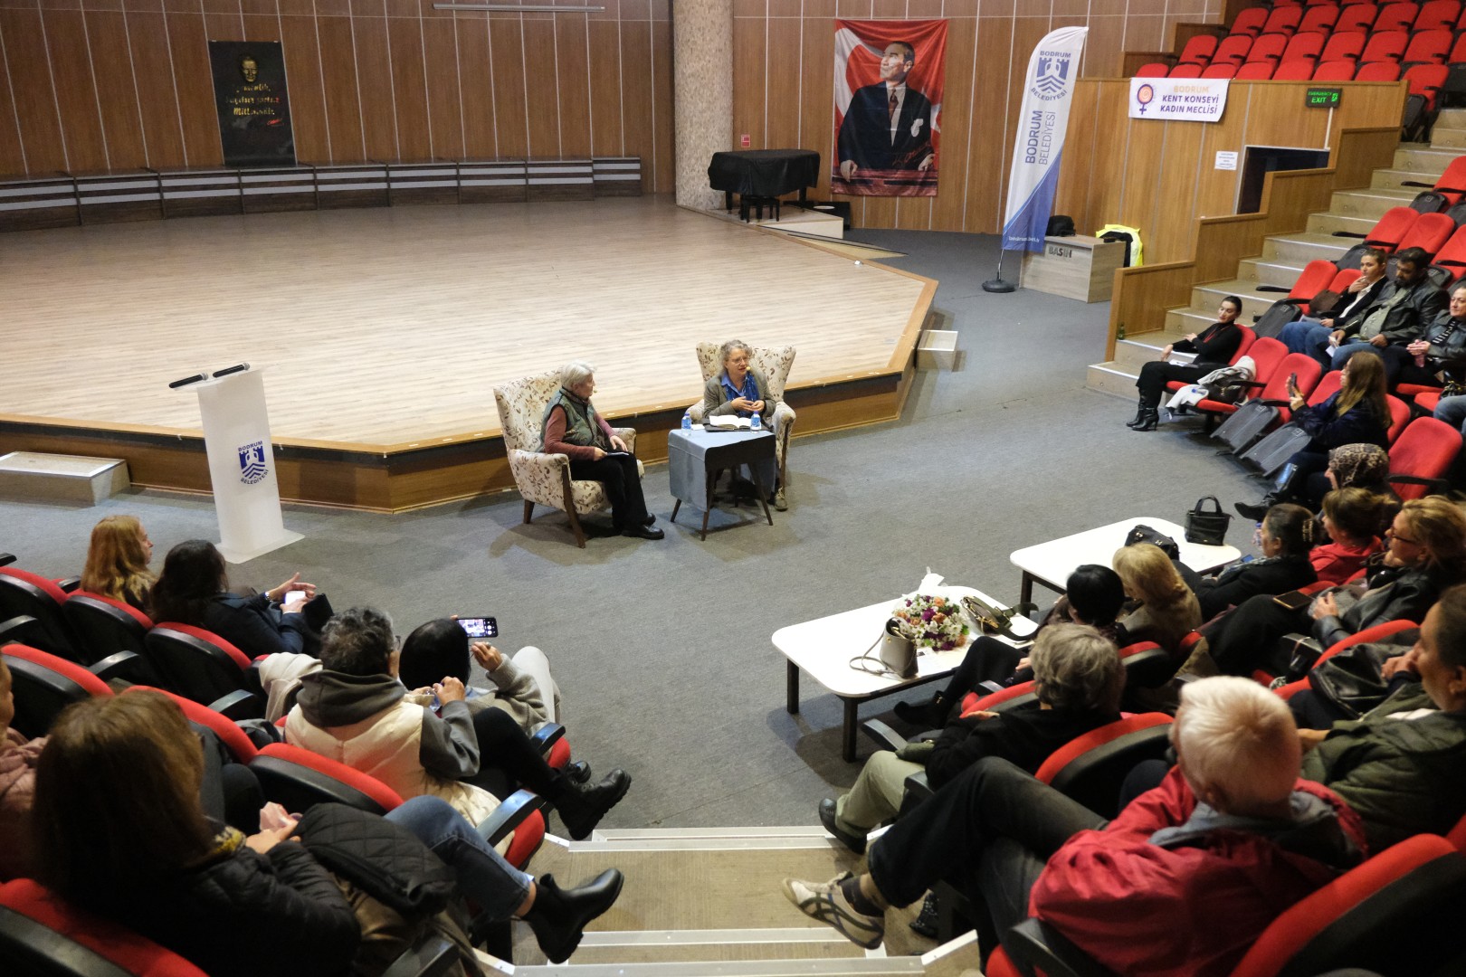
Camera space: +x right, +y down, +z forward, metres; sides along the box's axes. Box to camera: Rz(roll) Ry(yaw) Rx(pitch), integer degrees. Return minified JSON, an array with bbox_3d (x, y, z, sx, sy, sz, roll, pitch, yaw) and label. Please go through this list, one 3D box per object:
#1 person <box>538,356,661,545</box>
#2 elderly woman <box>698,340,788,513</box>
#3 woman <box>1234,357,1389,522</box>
[{"bbox_3d":[-0.891,-0.288,7.805,0.840,1.160,0.540,10,21,25],"label":"person"},{"bbox_3d":[0.073,-0.492,8.401,0.550,1.160,0.820,-3,19,-10],"label":"elderly woman"},{"bbox_3d":[3.971,-0.356,7.790,0.900,1.190,0.550,1,19,2],"label":"woman"}]

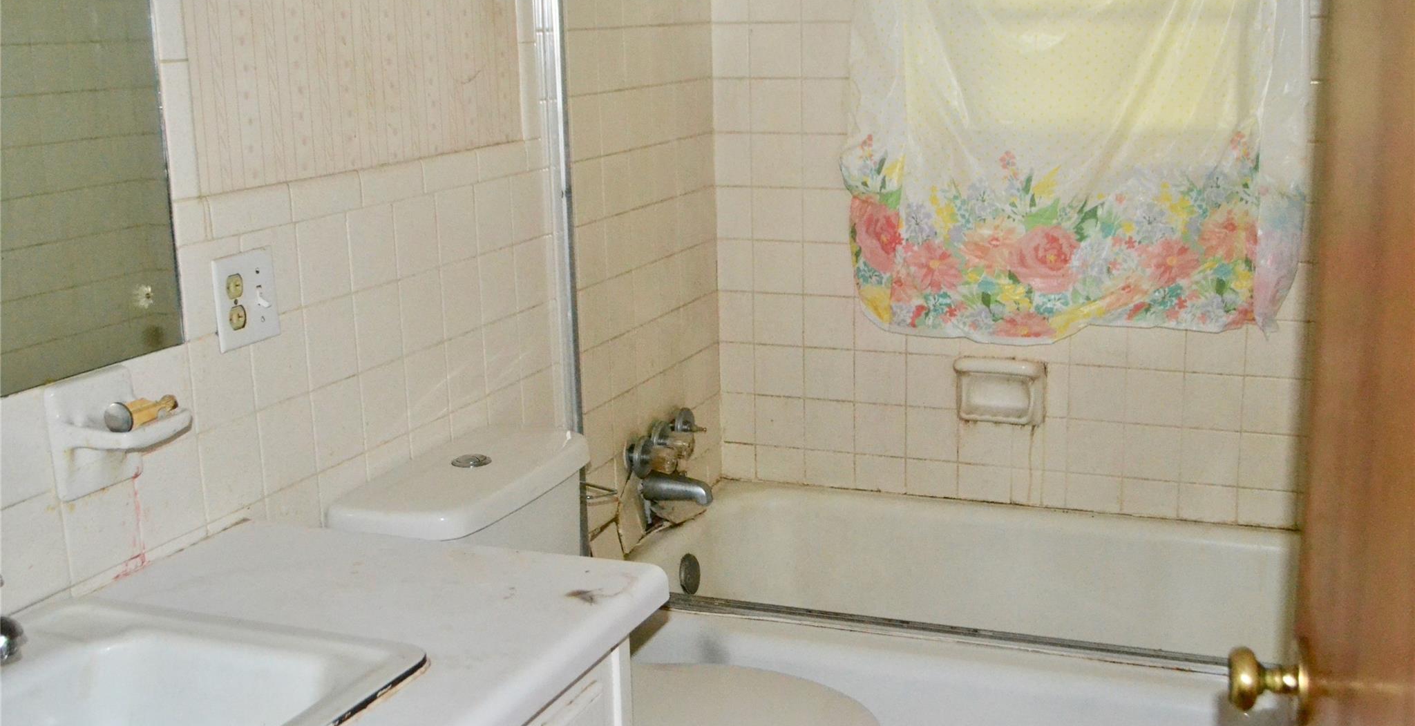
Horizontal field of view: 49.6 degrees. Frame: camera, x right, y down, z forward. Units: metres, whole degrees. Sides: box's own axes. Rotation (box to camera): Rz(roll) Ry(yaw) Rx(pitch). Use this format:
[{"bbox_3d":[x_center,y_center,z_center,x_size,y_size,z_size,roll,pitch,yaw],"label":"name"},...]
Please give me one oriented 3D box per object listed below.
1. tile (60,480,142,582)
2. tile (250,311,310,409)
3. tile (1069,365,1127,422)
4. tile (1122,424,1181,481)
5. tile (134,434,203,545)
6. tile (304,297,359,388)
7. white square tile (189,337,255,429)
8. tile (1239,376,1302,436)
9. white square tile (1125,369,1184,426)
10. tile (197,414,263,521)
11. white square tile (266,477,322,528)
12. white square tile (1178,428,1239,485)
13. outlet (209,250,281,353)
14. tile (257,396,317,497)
[{"bbox_3d":[-0.662,0.175,1.669,0.008,0.105,0.108,4,14,22],"label":"tile"},{"bbox_3d":[-0.542,-0.005,1.933,0.009,0.109,0.108,4,14,22],"label":"tile"},{"bbox_3d":[0.759,0.059,2.987,0.108,0.109,0.009,4,14,22],"label":"tile"},{"bbox_3d":[0.868,0.173,2.988,0.108,0.108,0.010,4,14,22],"label":"tile"},{"bbox_3d":[-0.622,0.149,1.764,0.008,0.108,0.108,4,14,22],"label":"tile"},{"bbox_3d":[-0.500,-0.028,2.031,0.009,0.109,0.108,4,14,22],"label":"tile"},{"bbox_3d":[-0.580,0.019,1.820,0.009,0.108,0.106,4,14,22],"label":"white square tile"},{"bbox_3d":[1.058,0.080,2.874,0.108,0.108,0.008,4,14,22],"label":"tile"},{"bbox_3d":[0.866,0.067,2.964,0.108,0.108,0.010,4,14,22],"label":"white square tile"},{"bbox_3d":[-0.576,0.127,1.841,0.010,0.108,0.108,4,14,22],"label":"tile"},{"bbox_3d":[-0.537,0.209,1.987,0.008,0.108,0.108,4,14,22],"label":"white square tile"},{"bbox_3d":[0.963,0.180,2.930,0.108,0.109,0.009,4,14,22],"label":"white square tile"},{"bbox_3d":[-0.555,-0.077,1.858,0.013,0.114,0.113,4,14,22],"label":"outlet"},{"bbox_3d":[-0.539,0.102,1.963,0.008,0.108,0.108,4,14,22],"label":"tile"}]

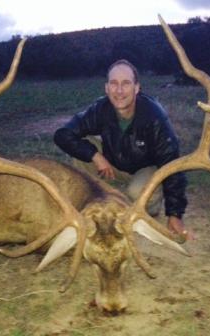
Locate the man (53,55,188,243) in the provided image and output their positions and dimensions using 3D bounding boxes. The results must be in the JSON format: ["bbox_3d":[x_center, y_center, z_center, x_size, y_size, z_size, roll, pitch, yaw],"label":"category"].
[{"bbox_3d":[0.090,-0.150,2.400,0.720,0.940,0.700,1,12,3],"label":"man"}]

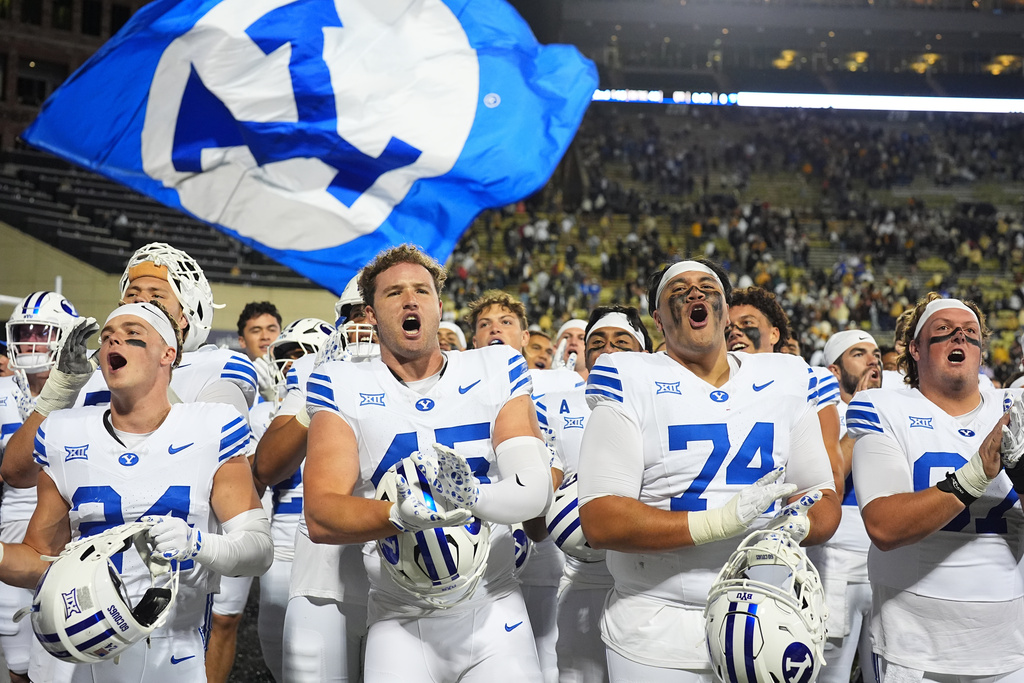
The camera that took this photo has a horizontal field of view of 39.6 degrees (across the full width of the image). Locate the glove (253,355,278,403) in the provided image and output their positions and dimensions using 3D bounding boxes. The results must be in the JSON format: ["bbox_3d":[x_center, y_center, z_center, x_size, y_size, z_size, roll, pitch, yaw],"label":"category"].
[{"bbox_3d":[-0.915,0.138,5.300,0.100,0.200,0.080,-21,-7,30],"label":"glove"}]

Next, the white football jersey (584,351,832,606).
[{"bbox_3d":[0.463,0.330,3.380,0.570,0.610,0.340,0,-1,-9],"label":"white football jersey"}]

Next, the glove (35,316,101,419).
[{"bbox_3d":[-1.131,0.064,3.620,0.130,0.250,0.100,19,6,-21],"label":"glove"}]

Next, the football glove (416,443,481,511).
[{"bbox_3d":[-0.138,0.290,3.060,0.120,0.170,0.090,-26,24,28],"label":"football glove"}]

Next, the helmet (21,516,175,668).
[{"bbox_3d":[-0.868,0.534,3.000,0.280,0.240,0.310,-32,29,13],"label":"helmet"}]

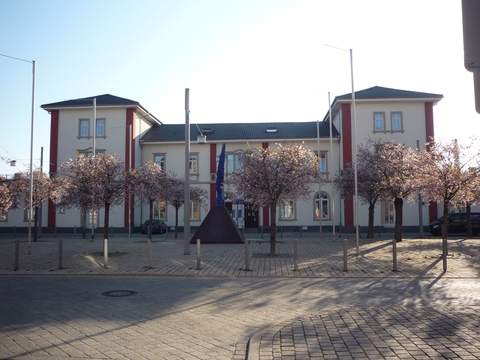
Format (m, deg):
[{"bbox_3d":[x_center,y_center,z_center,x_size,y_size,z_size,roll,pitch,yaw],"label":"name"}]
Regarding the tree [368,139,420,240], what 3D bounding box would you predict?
[{"bbox_3d":[8.284,0.606,23.803,3.100,5.401,3.100,-1,-4,4],"label":"tree"}]

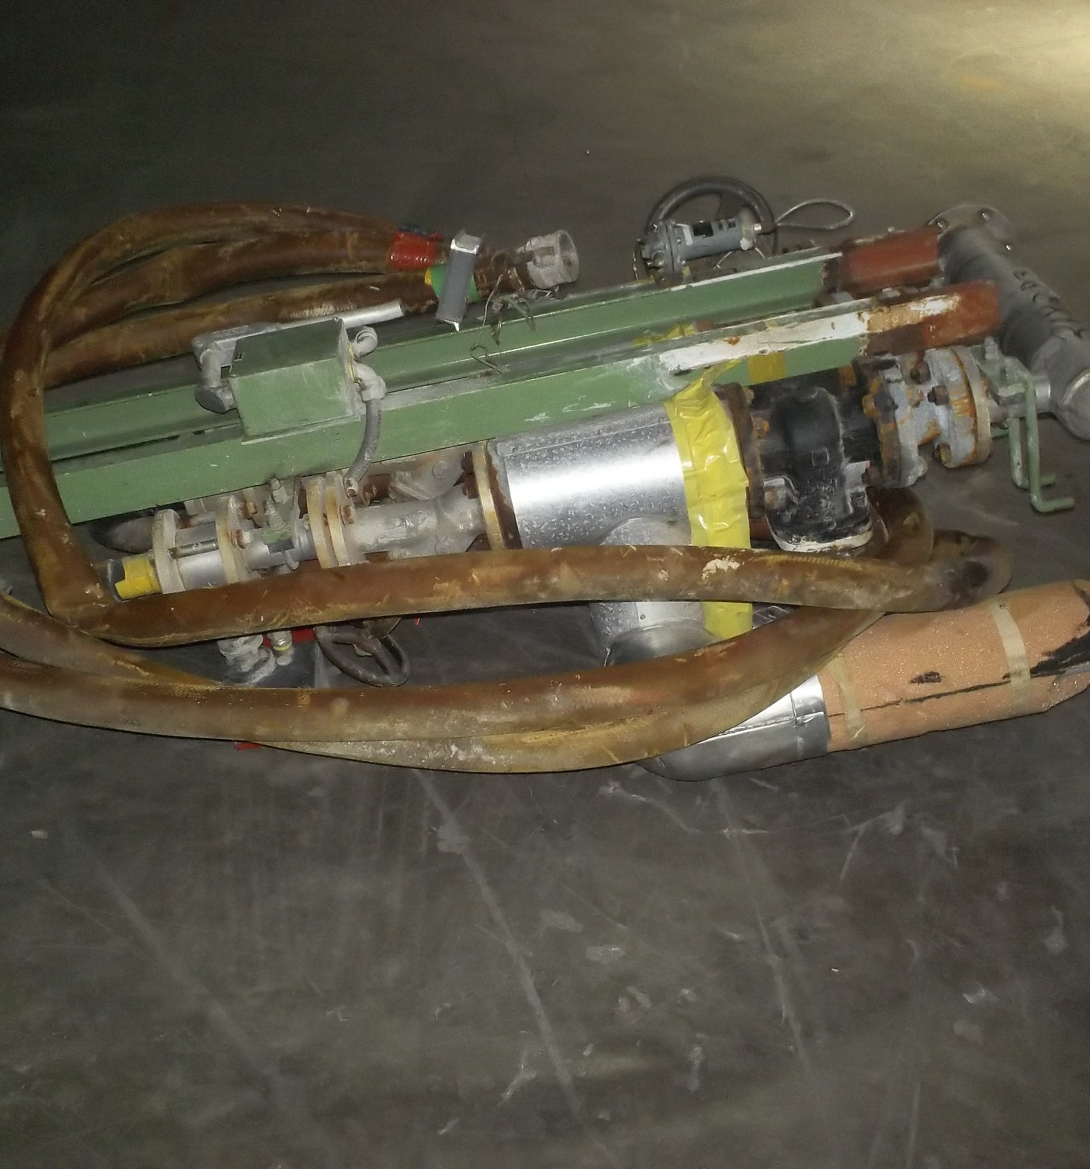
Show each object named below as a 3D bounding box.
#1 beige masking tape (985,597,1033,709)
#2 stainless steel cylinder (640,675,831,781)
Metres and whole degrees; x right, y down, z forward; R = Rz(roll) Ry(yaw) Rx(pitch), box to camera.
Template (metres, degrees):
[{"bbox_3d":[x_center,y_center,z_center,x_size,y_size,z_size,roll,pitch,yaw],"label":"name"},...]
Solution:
[{"bbox_3d":[0.637,0.102,2.388,0.029,0.168,0.168,-11,40,0],"label":"beige masking tape"},{"bbox_3d":[0.248,0.174,2.394,0.265,0.170,0.185,-11,40,0],"label":"stainless steel cylinder"}]

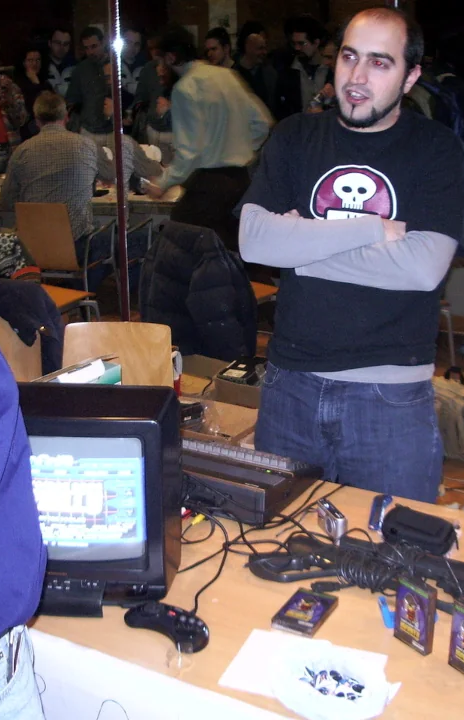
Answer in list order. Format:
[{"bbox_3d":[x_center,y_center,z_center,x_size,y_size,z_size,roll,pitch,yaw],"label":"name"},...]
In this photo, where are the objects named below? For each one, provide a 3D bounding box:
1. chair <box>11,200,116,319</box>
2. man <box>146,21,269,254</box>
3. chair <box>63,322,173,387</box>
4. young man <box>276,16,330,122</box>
[{"bbox_3d":[-1.019,-0.554,5.800,0.540,0.840,0.550,5,19,19],"label":"chair"},{"bbox_3d":[-0.124,-1.060,5.850,0.700,1.730,0.620,-10,19,-24],"label":"man"},{"bbox_3d":[-0.359,0.194,3.500,0.450,0.790,0.500,1,18,8],"label":"chair"},{"bbox_3d":[0.499,-1.230,6.250,0.540,1.780,0.360,2,18,10],"label":"young man"}]

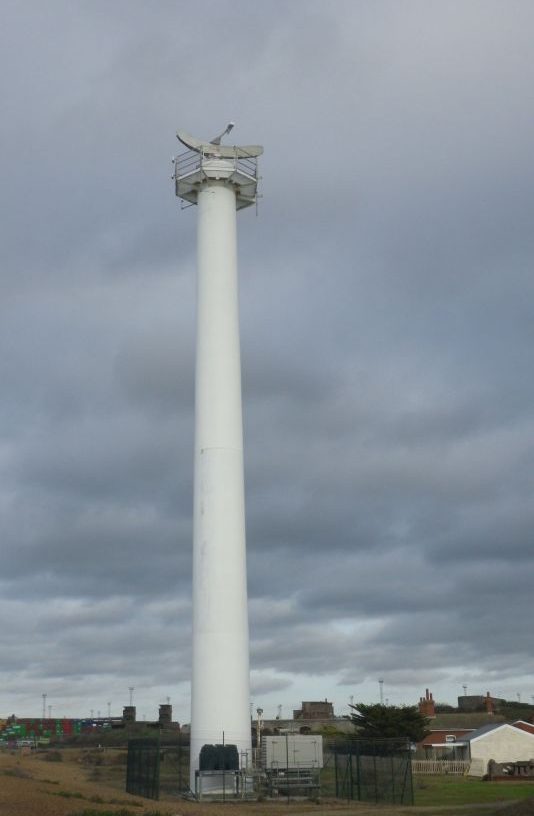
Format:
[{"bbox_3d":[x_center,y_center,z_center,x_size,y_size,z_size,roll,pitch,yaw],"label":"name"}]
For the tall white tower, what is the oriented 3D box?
[{"bbox_3d":[-2.428,1.091,52.983,4.900,34.100,4.700,-1,-18,0],"label":"tall white tower"}]

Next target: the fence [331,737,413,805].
[{"bbox_3d":[4.968,17.384,50.982,0.300,2.850,9.349,4,-19,-17],"label":"fence"}]

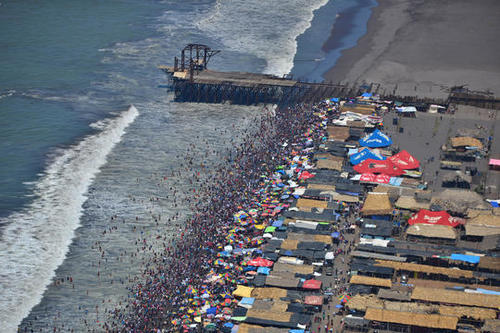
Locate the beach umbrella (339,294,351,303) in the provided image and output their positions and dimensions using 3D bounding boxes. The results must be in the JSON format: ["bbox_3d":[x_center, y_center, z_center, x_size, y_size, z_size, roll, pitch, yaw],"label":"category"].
[{"bbox_3d":[19.520,27.754,530.000,2.500,2.350,2.500,0,20,0],"label":"beach umbrella"}]

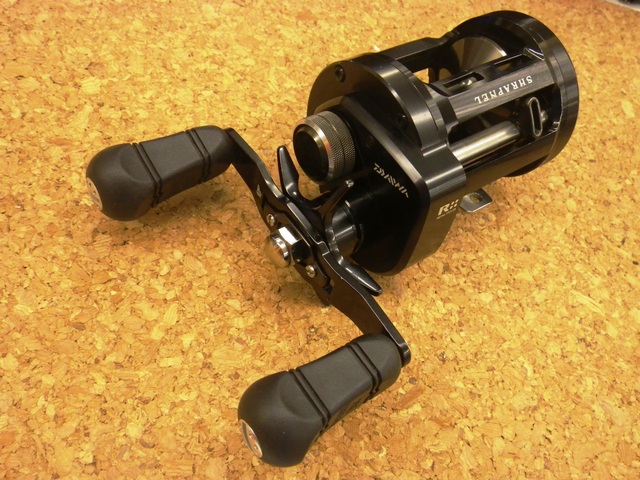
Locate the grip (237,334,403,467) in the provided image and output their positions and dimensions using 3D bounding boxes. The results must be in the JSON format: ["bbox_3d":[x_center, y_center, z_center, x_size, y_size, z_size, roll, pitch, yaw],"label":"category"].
[{"bbox_3d":[0.001,0.040,0.163,0.045,0.023,0.023,-26,64,-28],"label":"grip"}]

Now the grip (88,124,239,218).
[{"bbox_3d":[-0.048,-0.022,0.196,0.045,0.023,0.023,-26,80,-28],"label":"grip"}]

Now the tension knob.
[{"bbox_3d":[0.001,-0.028,0.198,0.009,0.022,0.022,-25,53,-28],"label":"tension knob"}]

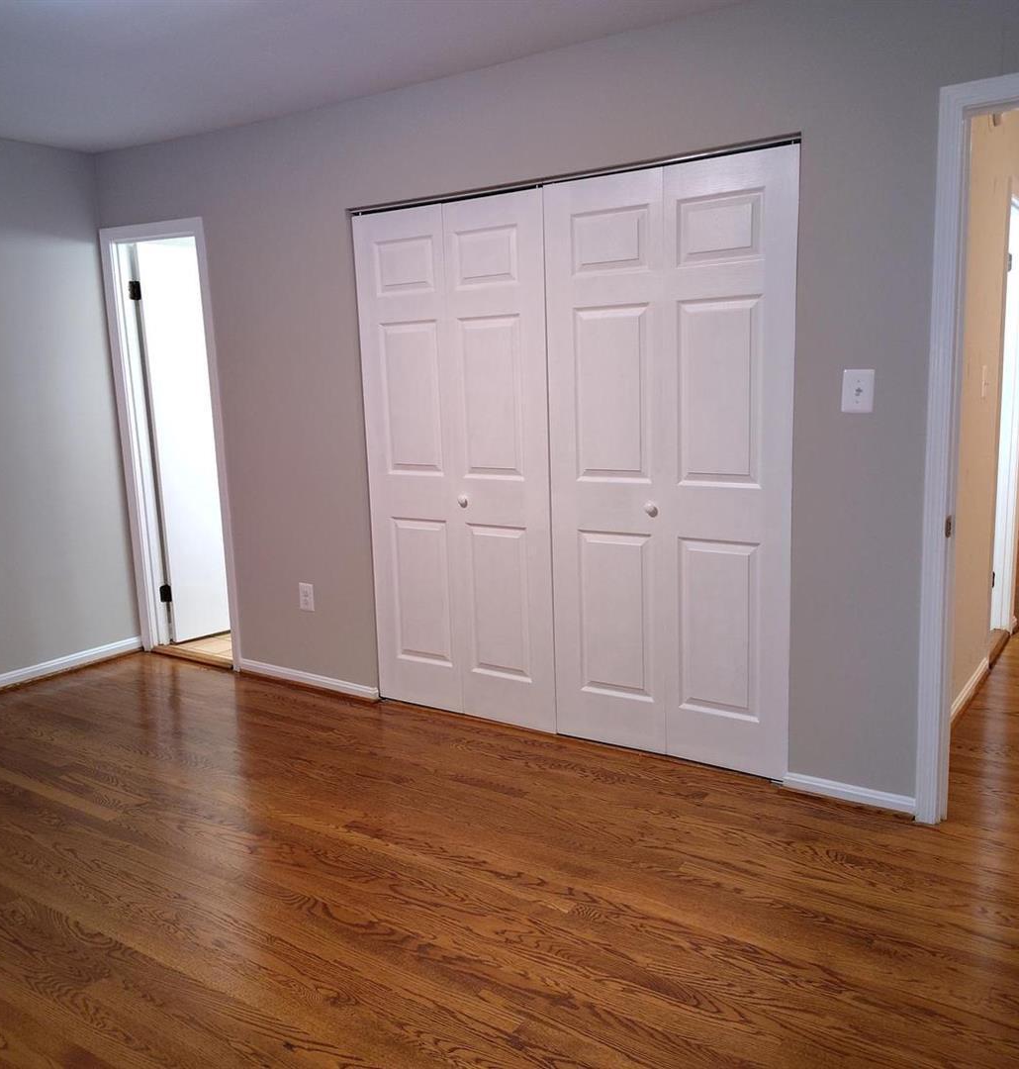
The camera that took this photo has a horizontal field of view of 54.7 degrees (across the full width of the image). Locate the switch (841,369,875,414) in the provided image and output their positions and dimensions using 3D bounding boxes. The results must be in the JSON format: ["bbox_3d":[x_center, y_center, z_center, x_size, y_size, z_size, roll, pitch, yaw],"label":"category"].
[{"bbox_3d":[1.037,-0.425,2.928,0.082,0.123,0.014,4,11,33],"label":"switch"}]

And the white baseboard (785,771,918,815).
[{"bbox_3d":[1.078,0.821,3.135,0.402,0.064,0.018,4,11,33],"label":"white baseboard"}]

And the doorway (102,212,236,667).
[{"bbox_3d":[-1.571,-0.408,4.732,0.720,2.077,0.140,4,11,33],"label":"doorway"}]

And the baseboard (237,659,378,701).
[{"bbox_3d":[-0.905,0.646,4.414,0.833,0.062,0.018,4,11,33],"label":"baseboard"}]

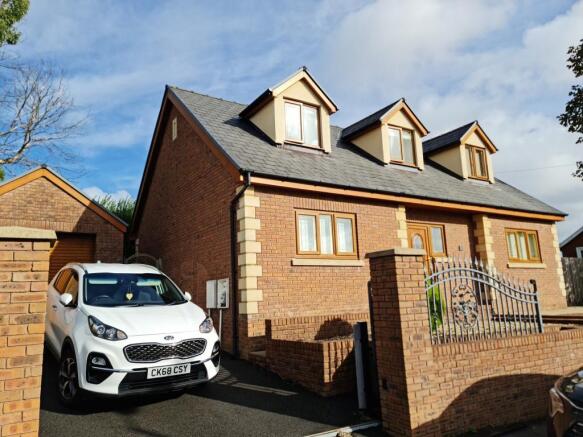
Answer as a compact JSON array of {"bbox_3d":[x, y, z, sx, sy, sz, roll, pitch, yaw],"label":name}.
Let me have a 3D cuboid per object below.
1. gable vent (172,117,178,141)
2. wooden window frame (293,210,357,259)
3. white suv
[{"bbox_3d":[-3.329,-2.558,12.073,0.060,0.580,0.430,4,-12,-34],"label":"gable vent"},{"bbox_3d":[0.808,0.382,9.214,1.680,1.040,0.100,4,-13,-33],"label":"wooden window frame"},{"bbox_3d":[-2.784,1.619,6.843,1.930,1.650,4.480,7,-8,-36],"label":"white suv"}]

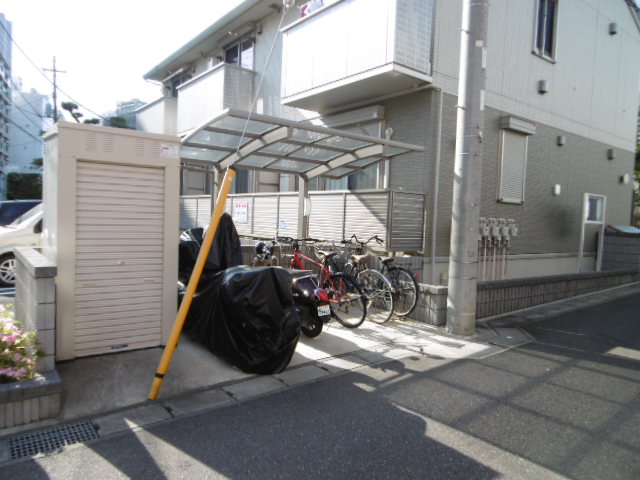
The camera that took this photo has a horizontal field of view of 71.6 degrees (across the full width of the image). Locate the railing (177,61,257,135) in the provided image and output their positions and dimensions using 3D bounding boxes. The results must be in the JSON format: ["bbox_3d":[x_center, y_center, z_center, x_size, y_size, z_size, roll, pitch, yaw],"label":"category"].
[{"bbox_3d":[-3.161,-3.909,13.011,0.920,1.480,3.330,0,4,-38],"label":"railing"}]

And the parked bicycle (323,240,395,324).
[{"bbox_3d":[0.332,0.518,6.041,0.570,1.050,1.760,0,4,-39],"label":"parked bicycle"}]

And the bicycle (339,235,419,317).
[{"bbox_3d":[0.744,0.495,6.564,0.570,1.070,1.770,0,4,-39],"label":"bicycle"}]

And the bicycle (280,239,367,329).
[{"bbox_3d":[-0.094,0.522,5.659,0.620,1.050,1.720,-1,4,-43],"label":"bicycle"}]

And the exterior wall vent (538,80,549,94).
[{"bbox_3d":[4.601,-3.139,9.134,0.180,0.240,0.120,0,4,-38],"label":"exterior wall vent"}]

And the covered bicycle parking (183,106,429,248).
[{"bbox_3d":[-0.332,-0.155,5.950,2.920,2.340,1.880,0,4,-38],"label":"covered bicycle parking"}]

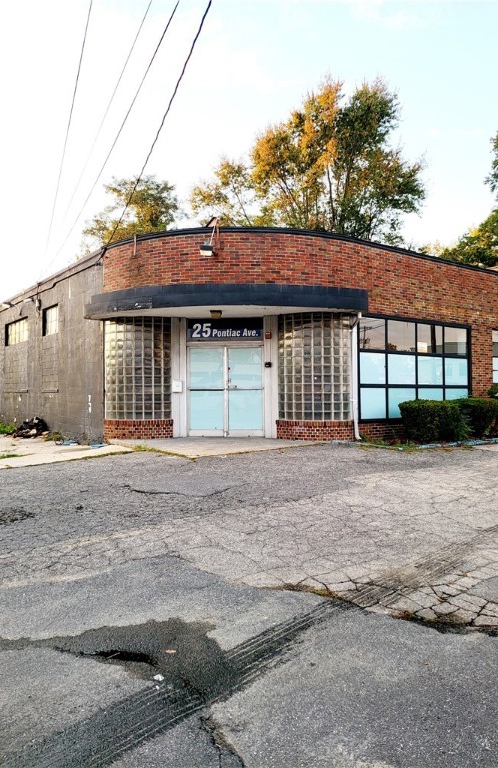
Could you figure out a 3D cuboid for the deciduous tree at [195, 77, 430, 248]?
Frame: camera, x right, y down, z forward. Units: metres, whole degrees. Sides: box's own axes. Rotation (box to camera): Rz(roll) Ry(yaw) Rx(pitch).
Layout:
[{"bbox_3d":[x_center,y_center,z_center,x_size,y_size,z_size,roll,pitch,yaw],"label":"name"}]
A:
[{"bbox_3d":[3.020,-6.970,27.000,11.600,17.000,10.500,0,-1,0],"label":"deciduous tree"}]

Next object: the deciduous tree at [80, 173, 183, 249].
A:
[{"bbox_3d":[-8.160,-6.400,37.000,7.200,16.200,7.200,0,-1,0],"label":"deciduous tree"}]

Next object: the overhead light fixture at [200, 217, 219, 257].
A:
[{"bbox_3d":[-0.805,-3.030,10.850,0.350,0.860,0.600,0,-1,12],"label":"overhead light fixture"}]

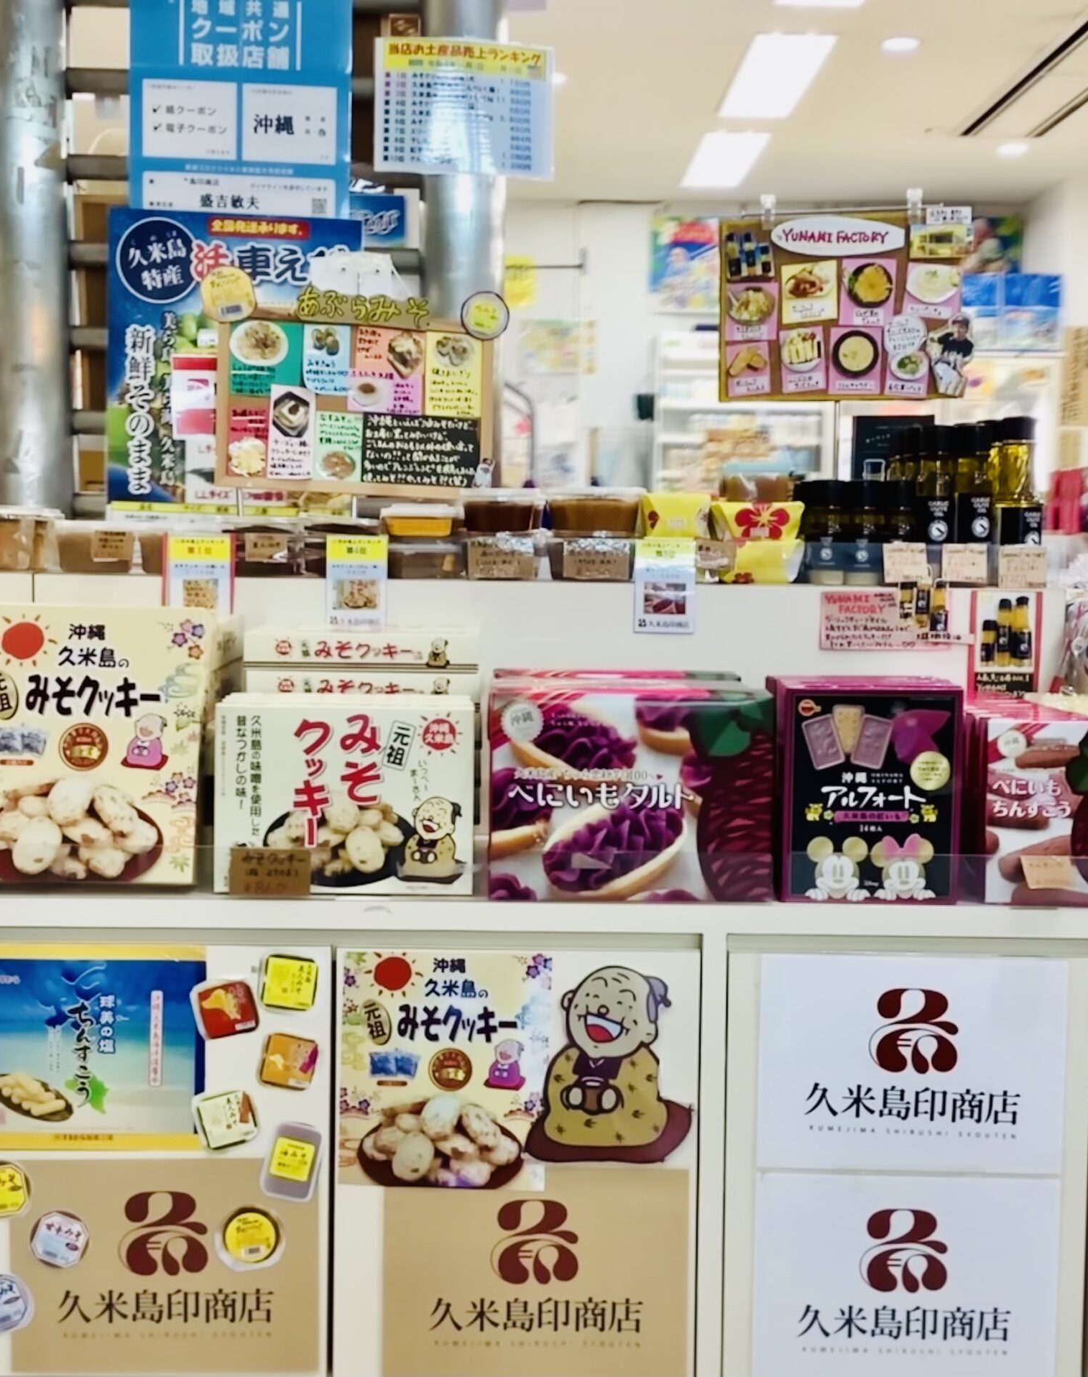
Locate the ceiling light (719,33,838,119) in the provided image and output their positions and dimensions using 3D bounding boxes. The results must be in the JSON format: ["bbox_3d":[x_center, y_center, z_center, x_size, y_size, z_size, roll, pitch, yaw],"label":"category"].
[{"bbox_3d":[0.934,-2.495,6.687,0.310,0.050,1.100,0,3,-3],"label":"ceiling light"}]

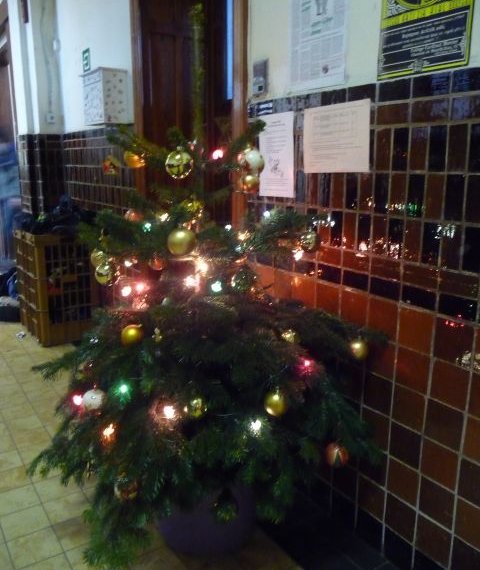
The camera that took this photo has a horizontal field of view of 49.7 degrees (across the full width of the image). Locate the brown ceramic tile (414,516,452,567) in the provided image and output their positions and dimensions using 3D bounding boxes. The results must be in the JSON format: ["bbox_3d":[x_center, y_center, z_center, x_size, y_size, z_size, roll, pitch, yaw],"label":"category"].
[{"bbox_3d":[0.573,0.753,1.522,0.010,0.120,0.119,-9,16,-31],"label":"brown ceramic tile"}]

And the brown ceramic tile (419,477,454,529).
[{"bbox_3d":[0.579,0.637,1.515,0.012,0.125,0.119,-9,16,-32],"label":"brown ceramic tile"}]

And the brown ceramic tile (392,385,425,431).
[{"bbox_3d":[0.503,0.365,1.524,0.010,0.120,0.120,-8,15,-31],"label":"brown ceramic tile"}]

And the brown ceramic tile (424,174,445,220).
[{"bbox_3d":[0.529,-0.235,1.391,0.012,0.122,0.057,-10,17,-33],"label":"brown ceramic tile"}]

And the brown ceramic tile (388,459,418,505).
[{"bbox_3d":[0.511,0.614,1.617,0.010,0.120,0.117,-9,16,-32],"label":"brown ceramic tile"}]

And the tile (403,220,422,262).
[{"bbox_3d":[0.483,-0.124,1.437,0.010,0.120,0.058,-8,15,-31],"label":"tile"}]

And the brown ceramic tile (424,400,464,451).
[{"bbox_3d":[0.576,0.397,1.461,0.010,0.120,0.117,-9,16,-32],"label":"brown ceramic tile"}]

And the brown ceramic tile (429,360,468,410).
[{"bbox_3d":[0.566,0.267,1.394,0.010,0.120,0.120,-8,15,-31],"label":"brown ceramic tile"}]

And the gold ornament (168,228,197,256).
[{"bbox_3d":[-0.168,-0.126,1.500,0.079,0.082,0.079,-2,14,-6],"label":"gold ornament"}]

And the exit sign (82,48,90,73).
[{"bbox_3d":[-1.052,-1.532,3.533,0.012,0.142,0.152,-9,16,-32],"label":"exit sign"}]

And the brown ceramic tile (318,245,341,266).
[{"bbox_3d":[0.309,-0.098,1.764,0.012,0.060,0.118,-10,17,-33],"label":"brown ceramic tile"}]

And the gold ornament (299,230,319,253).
[{"bbox_3d":[0.222,-0.141,1.670,0.058,0.064,0.058,0,13,0],"label":"gold ornament"}]

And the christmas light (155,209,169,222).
[{"bbox_3d":[-0.229,-0.203,1.520,0.038,0.035,0.035,-1,14,0],"label":"christmas light"}]

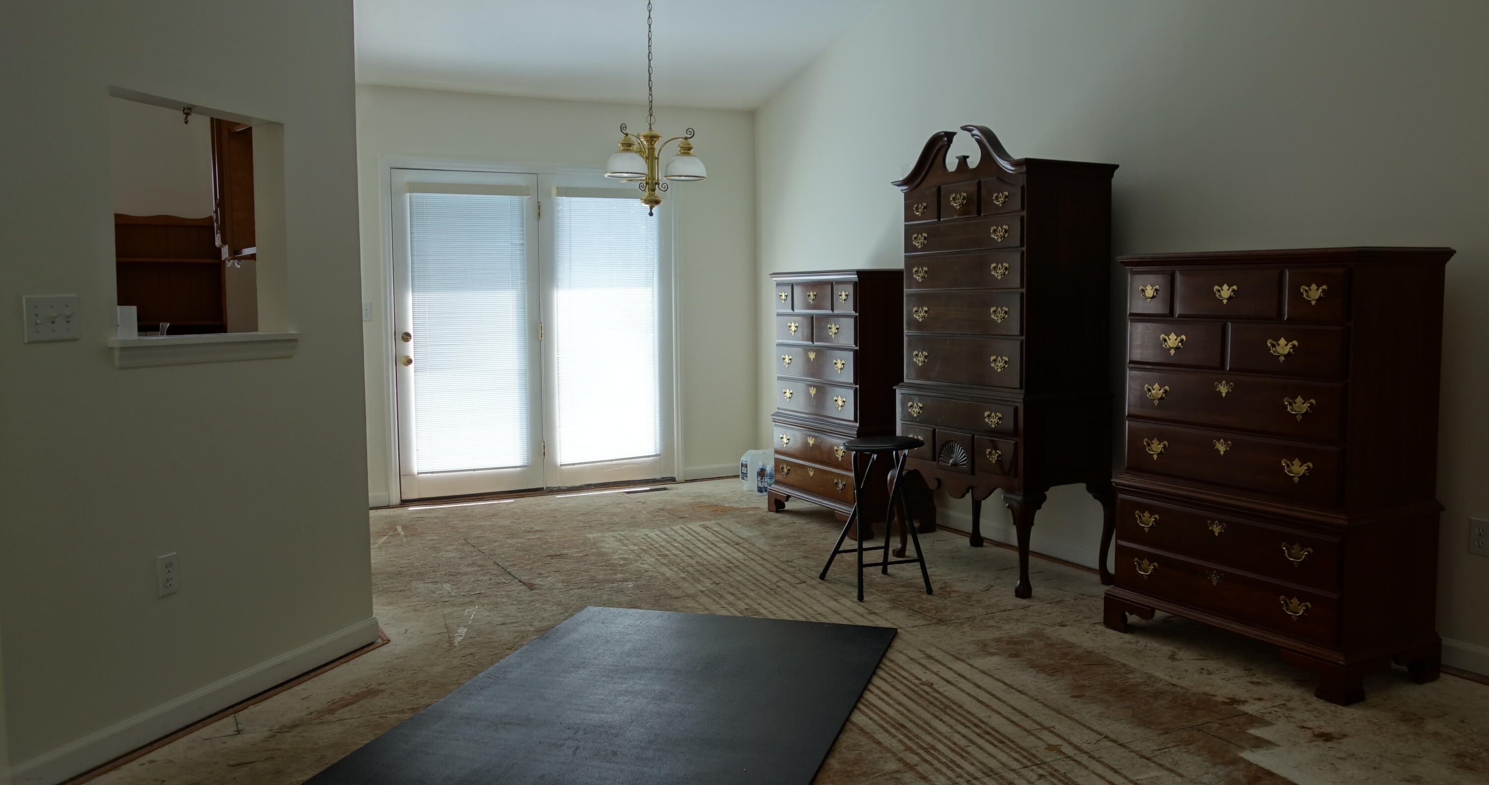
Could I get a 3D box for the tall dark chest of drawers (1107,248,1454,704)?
[{"bbox_3d":[1.785,0.216,3.960,0.492,1.366,0.960,-3,5,-29],"label":"tall dark chest of drawers"}]

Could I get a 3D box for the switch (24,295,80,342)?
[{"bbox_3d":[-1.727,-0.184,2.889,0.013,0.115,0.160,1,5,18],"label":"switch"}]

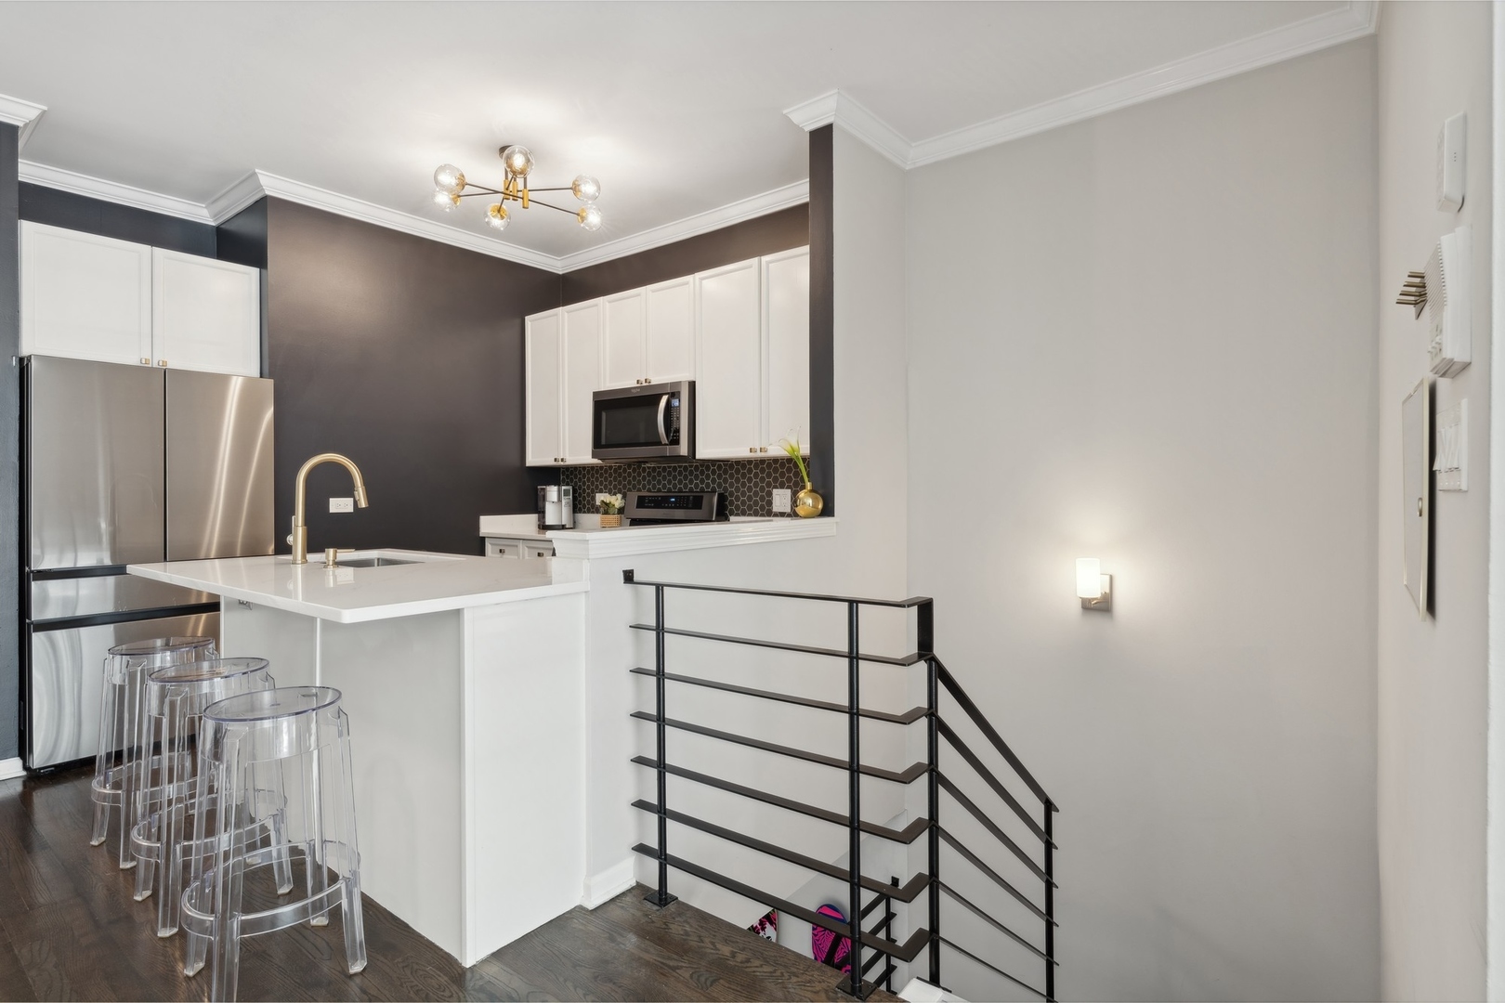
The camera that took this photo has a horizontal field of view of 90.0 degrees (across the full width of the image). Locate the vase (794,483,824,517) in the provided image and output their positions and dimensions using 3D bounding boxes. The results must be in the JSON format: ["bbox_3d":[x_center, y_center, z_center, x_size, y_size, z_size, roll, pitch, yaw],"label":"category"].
[{"bbox_3d":[0.226,-0.005,2.979,0.108,0.140,0.108,0,0,0],"label":"vase"}]

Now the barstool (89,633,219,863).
[{"bbox_3d":[-1.936,0.792,2.466,0.370,0.645,0.370,0,0,38],"label":"barstool"}]

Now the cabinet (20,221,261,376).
[{"bbox_3d":[-3.176,-0.942,3.870,0.630,0.597,0.932,0,0,38],"label":"cabinet"}]

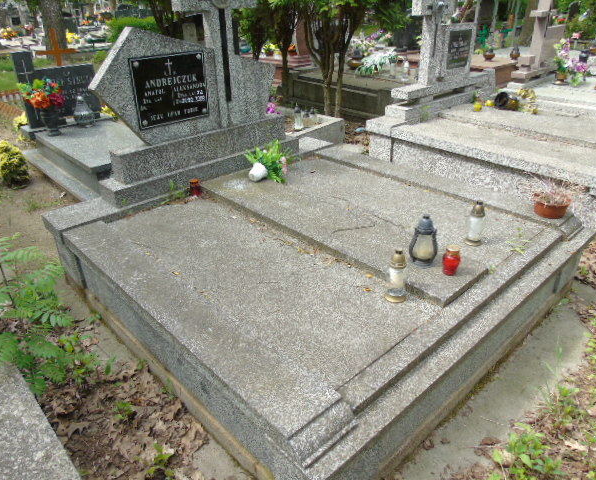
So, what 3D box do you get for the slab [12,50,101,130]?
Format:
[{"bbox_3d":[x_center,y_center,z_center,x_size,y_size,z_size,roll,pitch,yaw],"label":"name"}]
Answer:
[{"bbox_3d":[-2.358,-1.511,4.575,0.695,0.690,0.090,-25,36,-36],"label":"slab"}]

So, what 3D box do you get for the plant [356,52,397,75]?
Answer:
[{"bbox_3d":[1.097,-2.444,6.413,0.560,0.290,0.400,-2,28,0],"label":"plant"}]

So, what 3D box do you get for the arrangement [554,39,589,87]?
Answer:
[{"bbox_3d":[2.725,-1.769,4.606,0.280,0.460,0.290,-25,36,-36],"label":"arrangement"}]

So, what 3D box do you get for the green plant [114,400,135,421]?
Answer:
[{"bbox_3d":[-0.680,0.668,1.810,0.075,0.060,0.075,-2,28,0],"label":"green plant"}]

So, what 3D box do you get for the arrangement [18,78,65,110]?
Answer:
[{"bbox_3d":[-2.337,-1.343,4.236,0.380,0.250,0.300,-25,36,-36],"label":"arrangement"}]

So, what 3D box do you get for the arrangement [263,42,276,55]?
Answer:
[{"bbox_3d":[-0.509,-3.465,8.399,0.260,0.240,0.240,-2,28,0],"label":"arrangement"}]

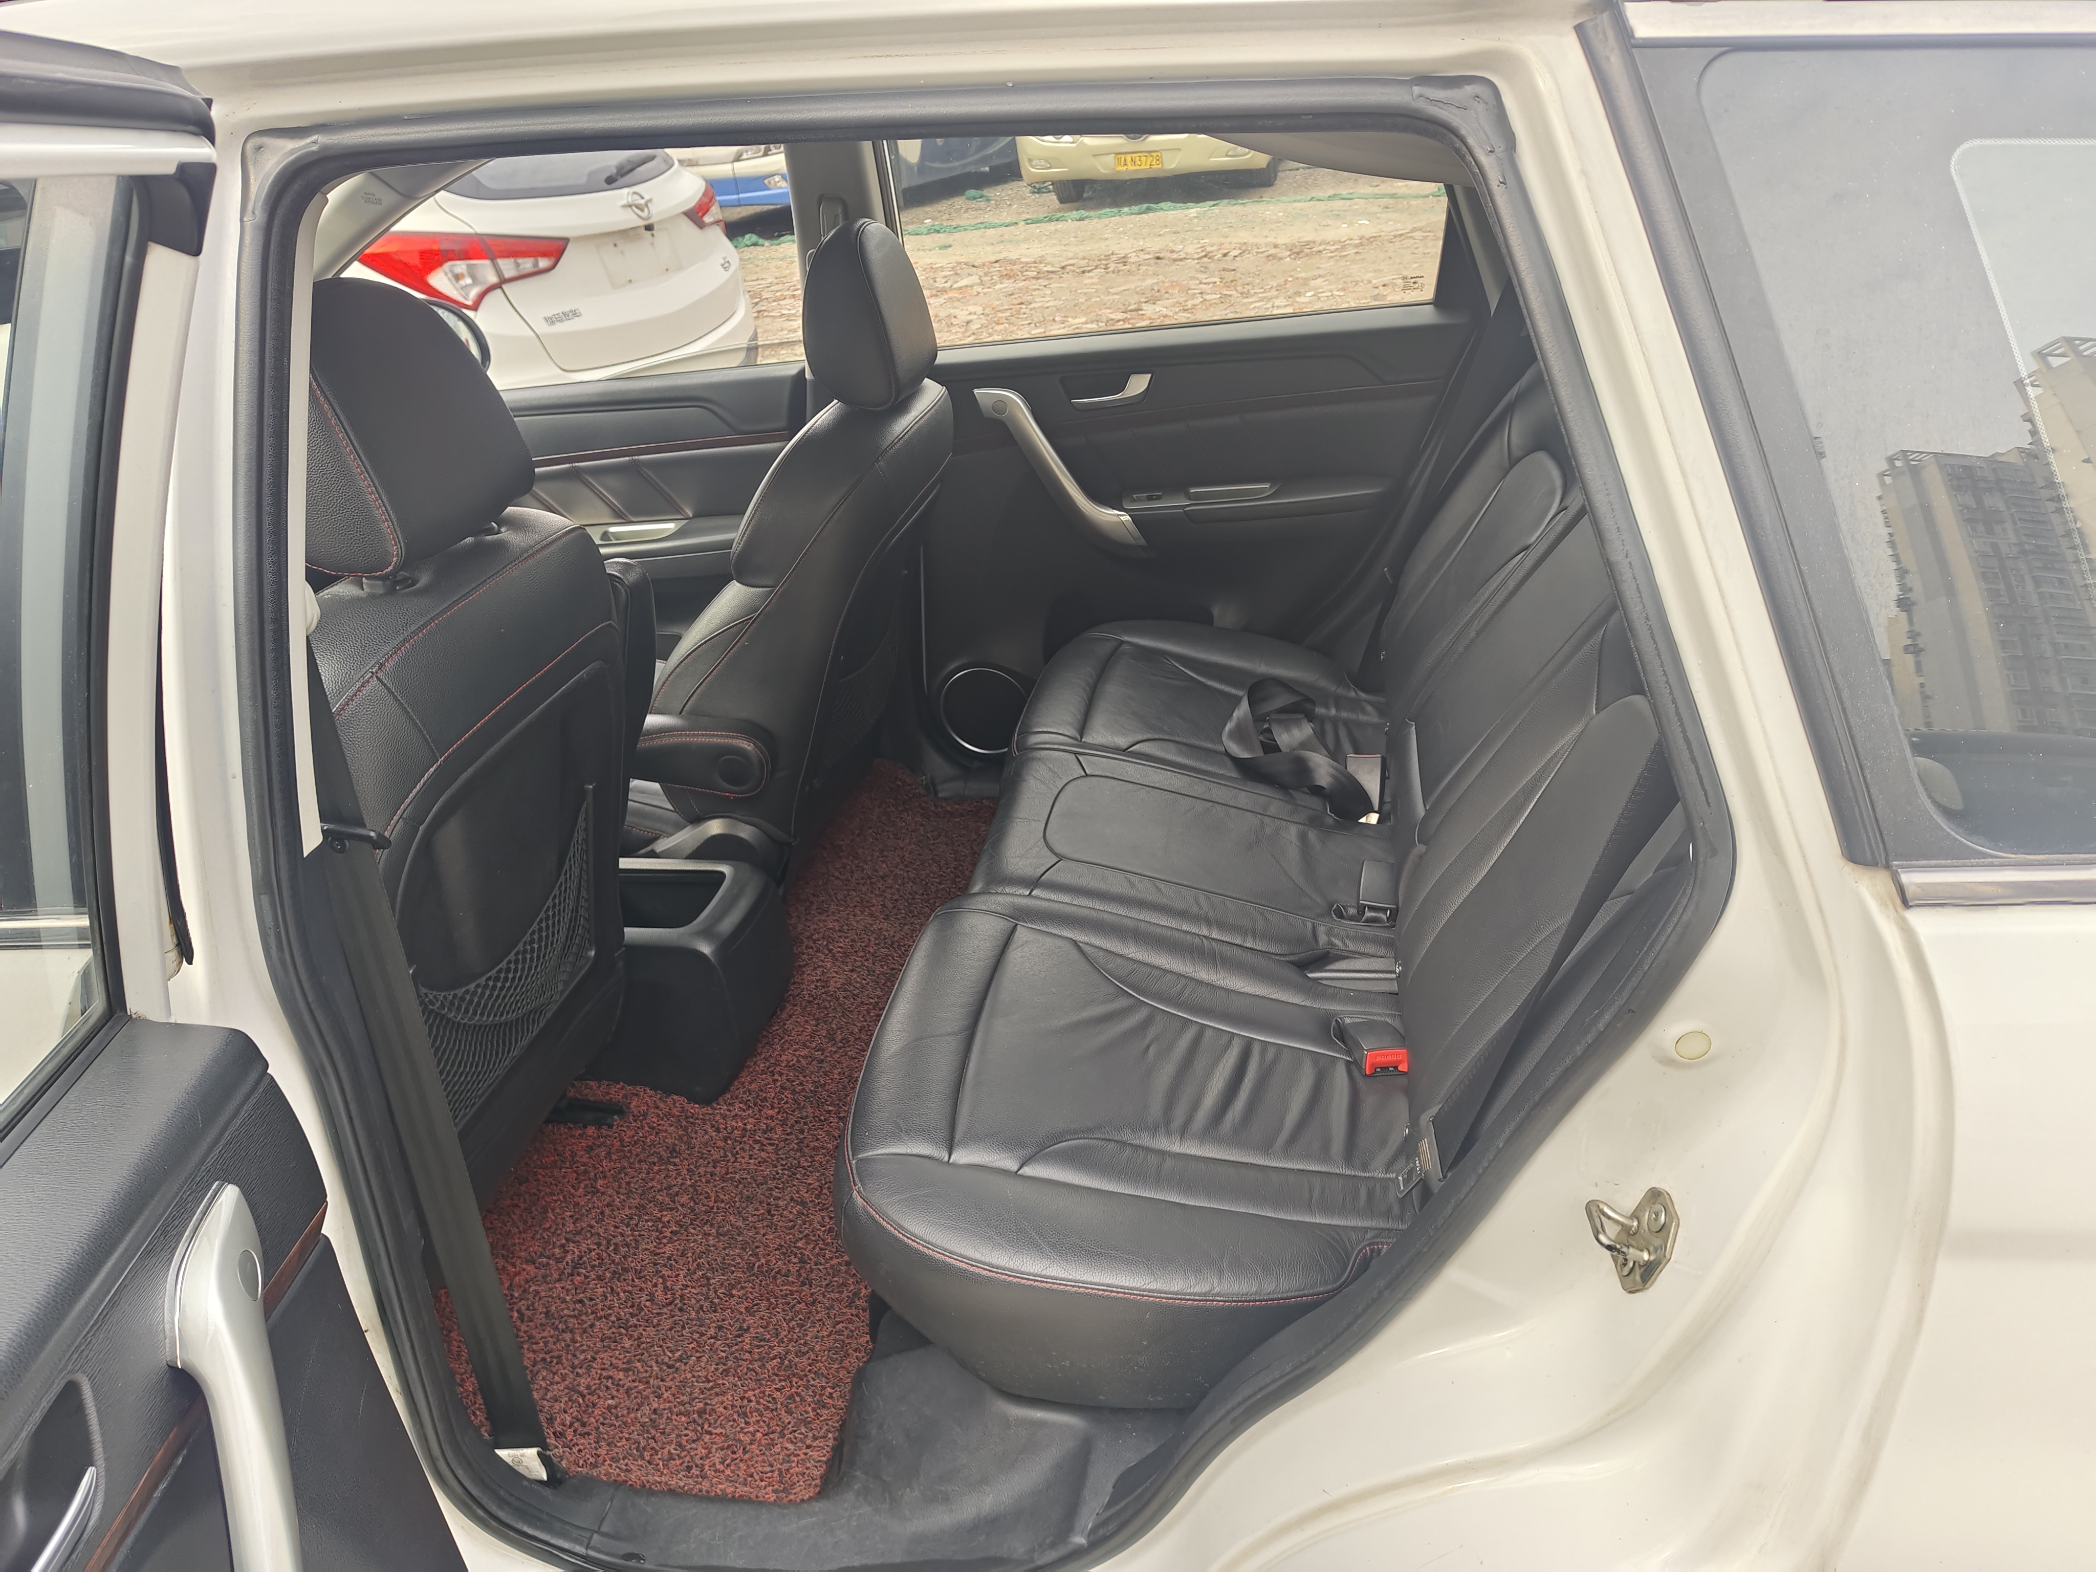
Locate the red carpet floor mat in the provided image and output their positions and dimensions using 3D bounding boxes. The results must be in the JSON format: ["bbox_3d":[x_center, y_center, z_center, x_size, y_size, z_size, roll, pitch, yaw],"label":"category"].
[{"bbox_3d":[-0.364,0.313,1.953,0.560,0.030,1.400,0,29,12],"label":"red carpet floor mat"}]

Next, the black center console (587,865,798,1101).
[{"bbox_3d":[-0.519,0.236,1.872,0.330,0.255,0.255,0,29,12],"label":"black center console"}]

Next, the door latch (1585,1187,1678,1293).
[{"bbox_3d":[0.316,0.246,0.753,0.035,0.060,0.041,17,31,1],"label":"door latch"}]

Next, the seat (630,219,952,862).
[{"bbox_3d":[-0.566,-0.272,1.984,0.840,0.980,0.560,0,29,12],"label":"seat"}]

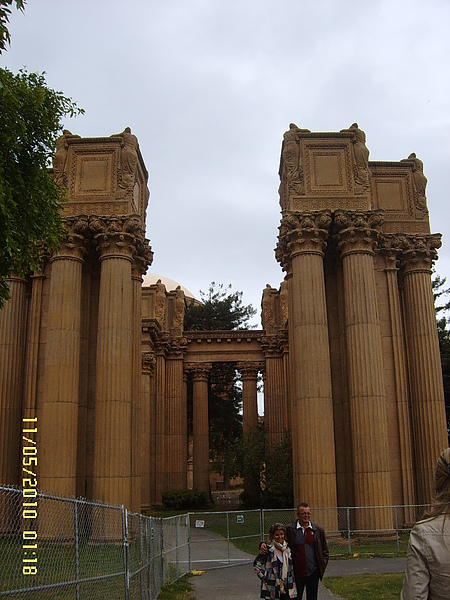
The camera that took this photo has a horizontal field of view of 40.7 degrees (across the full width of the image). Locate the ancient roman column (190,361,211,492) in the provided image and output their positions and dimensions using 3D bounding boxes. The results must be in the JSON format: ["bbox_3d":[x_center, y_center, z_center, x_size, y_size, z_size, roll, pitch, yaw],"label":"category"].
[{"bbox_3d":[-2.422,12.998,61.197,2.070,13.380,2.070,-1,-15,0],"label":"ancient roman column"}]

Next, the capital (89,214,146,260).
[{"bbox_3d":[-5.901,-3.250,33.261,2.700,2.200,2.600,-2,-15,3],"label":"capital"}]

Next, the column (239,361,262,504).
[{"bbox_3d":[2.641,13.187,61.124,2.160,14.090,2.160,-1,-15,0],"label":"column"}]

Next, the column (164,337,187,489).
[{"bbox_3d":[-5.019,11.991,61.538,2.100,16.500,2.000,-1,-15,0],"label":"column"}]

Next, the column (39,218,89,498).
[{"bbox_3d":[-8.406,3.762,31.457,2.400,16.600,2.400,-2,-15,3],"label":"column"}]

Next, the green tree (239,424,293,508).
[{"bbox_3d":[3.546,14.520,53.135,4.720,7.090,4.230,-1,-15,0],"label":"green tree"}]

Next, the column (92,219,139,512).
[{"bbox_3d":[-5.713,3.693,31.361,2.400,16.600,2.400,-2,-15,3],"label":"column"}]

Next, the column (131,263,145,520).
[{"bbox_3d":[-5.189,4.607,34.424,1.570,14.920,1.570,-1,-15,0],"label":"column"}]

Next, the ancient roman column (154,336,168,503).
[{"bbox_3d":[-6.235,11.482,59.609,1.400,16.500,1.300,-1,-15,0],"label":"ancient roman column"}]

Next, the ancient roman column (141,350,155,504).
[{"bbox_3d":[-7.311,11.653,55.469,1.870,14.050,1.870,-1,-15,0],"label":"ancient roman column"}]

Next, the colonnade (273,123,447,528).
[{"bbox_3d":[7.315,1.531,33.038,9.250,20.920,6.100,0,-15,-3],"label":"colonnade"}]

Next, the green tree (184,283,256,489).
[{"bbox_3d":[-0.492,10.943,79.948,9.500,28.100,9.500,-1,-15,0],"label":"green tree"}]

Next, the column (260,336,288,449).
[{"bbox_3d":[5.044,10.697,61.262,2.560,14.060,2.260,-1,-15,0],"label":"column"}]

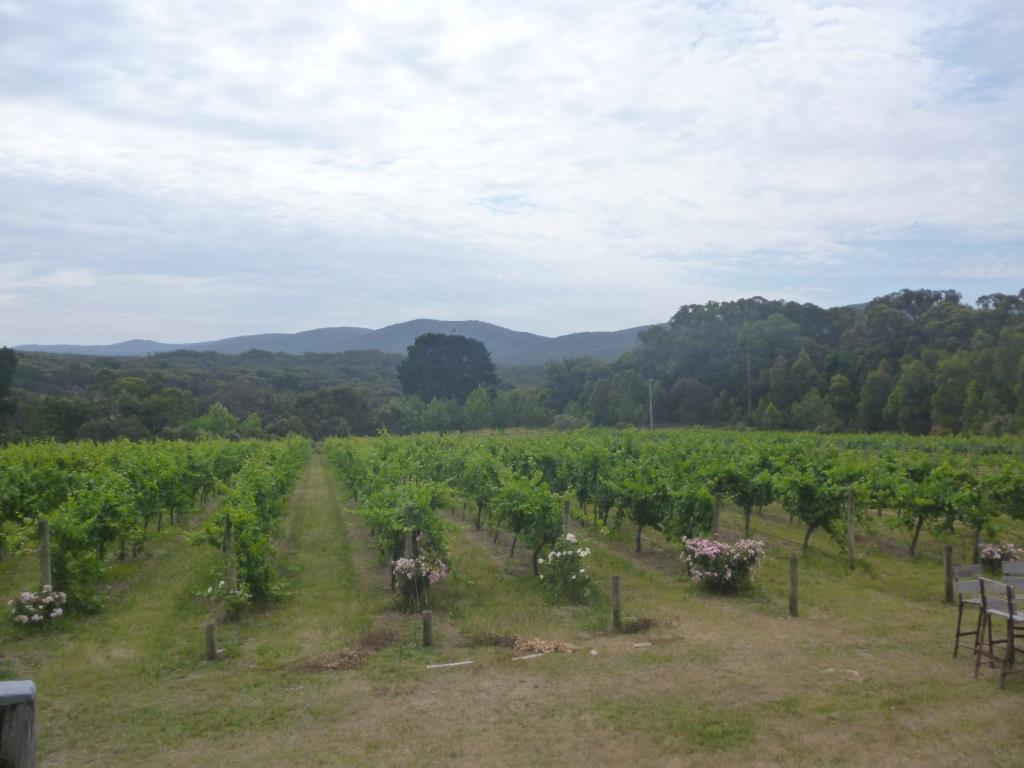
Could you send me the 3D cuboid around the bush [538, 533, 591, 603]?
[{"bbox_3d":[0.925,3.243,14.600,0.900,1.140,0.850,0,1,0],"label":"bush"}]

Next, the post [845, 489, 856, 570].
[{"bbox_3d":[6.599,2.857,16.100,0.125,1.630,0.125,0,1,-13],"label":"post"}]

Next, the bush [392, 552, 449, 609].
[{"bbox_3d":[-1.547,3.330,14.000,0.930,0.970,0.850,0,1,-13],"label":"bush"}]

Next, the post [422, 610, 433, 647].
[{"bbox_3d":[-1.204,3.483,11.800,0.125,0.500,0.125,0,1,-13],"label":"post"}]

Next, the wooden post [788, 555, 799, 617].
[{"bbox_3d":[4.501,3.231,13.231,0.115,1.000,0.115,-1,0,-13],"label":"wooden post"}]

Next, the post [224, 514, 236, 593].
[{"bbox_3d":[-4.665,2.922,13.750,0.140,1.550,0.140,0,1,-13],"label":"post"}]

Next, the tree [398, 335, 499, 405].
[{"bbox_3d":[-14.406,-0.558,185.000,22.500,21.500,21.000,-1,0,-13],"label":"tree"}]

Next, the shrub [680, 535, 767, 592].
[{"bbox_3d":[3.834,3.272,15.015,1.550,1.000,1.300,-1,0,-13],"label":"shrub"}]

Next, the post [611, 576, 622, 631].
[{"bbox_3d":[1.584,3.331,12.558,0.110,0.830,0.110,-1,0,-13],"label":"post"}]

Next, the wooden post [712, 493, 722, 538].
[{"bbox_3d":[3.909,2.918,15.795,0.120,1.630,0.120,-1,0,-13],"label":"wooden post"}]

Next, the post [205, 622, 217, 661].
[{"bbox_3d":[-4.077,3.492,11.213,0.110,0.500,0.110,-1,0,0],"label":"post"}]

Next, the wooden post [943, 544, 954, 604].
[{"bbox_3d":[7.175,3.128,13.600,0.130,0.970,0.130,0,1,-13],"label":"wooden post"}]

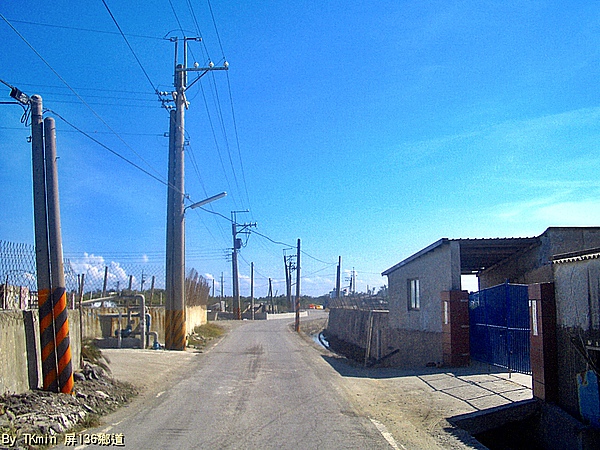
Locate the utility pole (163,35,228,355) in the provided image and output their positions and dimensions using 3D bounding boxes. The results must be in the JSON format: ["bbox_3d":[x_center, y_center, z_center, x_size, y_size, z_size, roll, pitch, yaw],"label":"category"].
[{"bbox_3d":[-3.550,-1.265,20.841,2.100,10.955,0.650,0,-7,-3],"label":"utility pole"}]

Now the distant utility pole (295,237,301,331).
[{"bbox_3d":[-0.122,3.262,32.653,0.240,5.045,0.240,0,-7,0],"label":"distant utility pole"}]

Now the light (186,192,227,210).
[{"bbox_3d":[-3.203,-0.768,20.726,1.419,0.706,0.180,-1,-7,5],"label":"light"}]

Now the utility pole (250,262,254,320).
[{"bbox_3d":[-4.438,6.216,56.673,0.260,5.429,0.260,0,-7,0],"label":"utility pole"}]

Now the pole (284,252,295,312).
[{"bbox_3d":[-1.650,9.273,99.640,2.000,10.533,0.700,0,-7,0],"label":"pole"}]

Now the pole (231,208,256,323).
[{"bbox_3d":[-5.369,3.791,57.495,2.400,10.452,0.800,0,-7,-3],"label":"pole"}]

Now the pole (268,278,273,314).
[{"bbox_3d":[-4.154,10.118,85.409,0.350,5.158,0.300,0,-7,0],"label":"pole"}]

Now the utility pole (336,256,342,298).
[{"bbox_3d":[3.412,5.481,51.726,0.300,5.601,0.260,0,-7,0],"label":"utility pole"}]

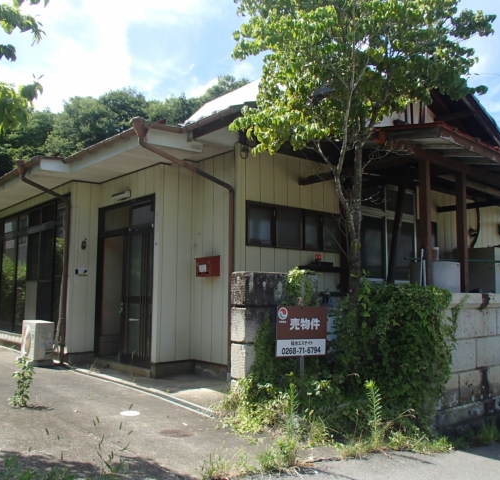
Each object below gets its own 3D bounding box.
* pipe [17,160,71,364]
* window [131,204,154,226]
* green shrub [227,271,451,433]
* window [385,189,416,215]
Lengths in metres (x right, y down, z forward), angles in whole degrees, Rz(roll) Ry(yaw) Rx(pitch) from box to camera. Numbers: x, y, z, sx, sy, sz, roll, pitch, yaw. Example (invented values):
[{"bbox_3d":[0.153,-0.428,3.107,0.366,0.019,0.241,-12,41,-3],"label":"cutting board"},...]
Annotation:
[{"bbox_3d":[-3.041,0.336,7.517,0.781,2.923,0.122,5,-8,-41],"label":"pipe"},{"bbox_3d":[-1.479,-0.321,7.097,0.061,0.259,0.589,5,-8,-41],"label":"window"},{"bbox_3d":[0.794,0.954,4.531,1.950,1.240,0.800,5,-8,-41],"label":"green shrub"},{"bbox_3d":[2.567,-0.656,8.866,0.863,0.365,0.071,5,-8,-41],"label":"window"}]

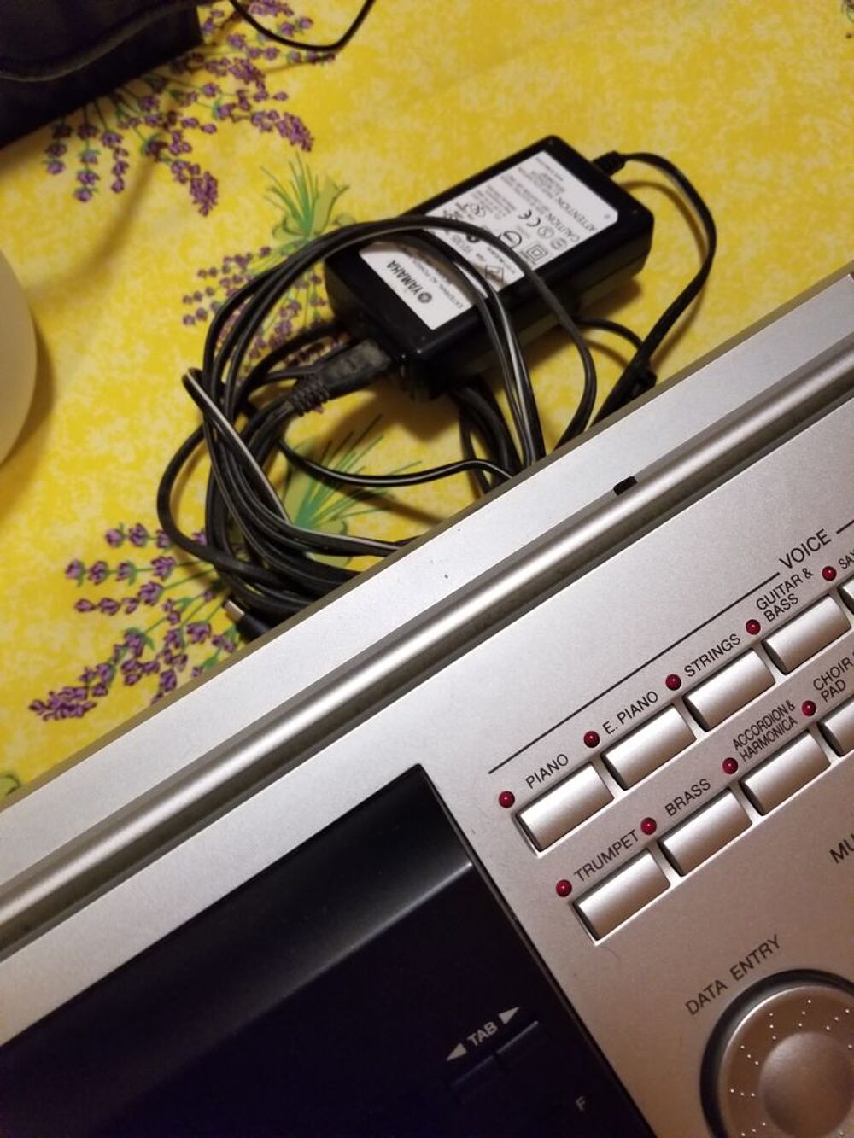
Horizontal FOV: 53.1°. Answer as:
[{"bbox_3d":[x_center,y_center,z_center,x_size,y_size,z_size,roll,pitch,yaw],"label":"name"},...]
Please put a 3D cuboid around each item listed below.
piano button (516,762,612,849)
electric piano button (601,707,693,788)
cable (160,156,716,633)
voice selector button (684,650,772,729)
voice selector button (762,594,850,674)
[{"bbox_3d":[0.025,0.044,0.156,0.016,0.004,0.008,-33,86,-9],"label":"piano button"},{"bbox_3d":[0.042,0.033,0.159,0.016,0.004,0.008,-33,86,-9],"label":"electric piano button"},{"bbox_3d":[0.015,-0.076,0.309,0.250,0.056,0.142,-32,66,-9],"label":"cable"},{"bbox_3d":[0.058,0.023,0.162,0.016,0.004,0.008,-33,86,-9],"label":"voice selector button"},{"bbox_3d":[0.074,0.013,0.165,0.016,0.004,0.008,-33,86,-9],"label":"voice selector button"}]

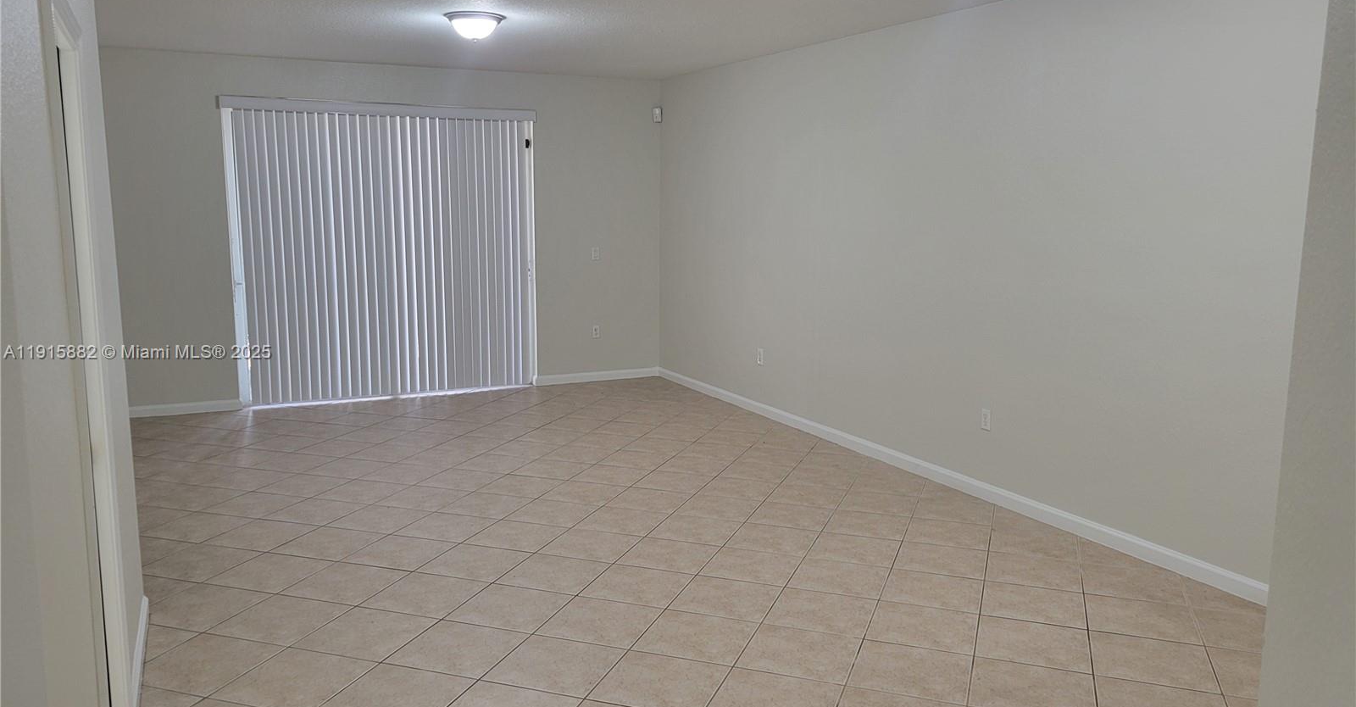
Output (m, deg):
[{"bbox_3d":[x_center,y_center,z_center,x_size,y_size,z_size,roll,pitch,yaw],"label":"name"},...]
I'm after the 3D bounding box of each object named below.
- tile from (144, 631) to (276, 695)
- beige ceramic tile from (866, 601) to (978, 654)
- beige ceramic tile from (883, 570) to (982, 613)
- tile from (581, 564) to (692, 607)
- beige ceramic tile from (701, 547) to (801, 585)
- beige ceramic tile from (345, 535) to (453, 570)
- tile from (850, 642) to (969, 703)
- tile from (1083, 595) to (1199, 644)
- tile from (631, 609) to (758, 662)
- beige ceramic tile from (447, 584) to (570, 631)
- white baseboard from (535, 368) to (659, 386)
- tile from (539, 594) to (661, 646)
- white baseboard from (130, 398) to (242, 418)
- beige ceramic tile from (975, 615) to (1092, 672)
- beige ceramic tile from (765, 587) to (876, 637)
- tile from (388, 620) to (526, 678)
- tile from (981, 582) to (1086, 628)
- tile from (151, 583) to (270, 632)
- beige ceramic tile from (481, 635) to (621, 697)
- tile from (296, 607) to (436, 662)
[{"bbox_3d":[-1.746,1.140,3.755,0.404,0.010,0.404,3,9,19],"label":"tile"},{"bbox_3d":[0.975,1.083,4.024,0.400,0.010,0.400,3,9,19],"label":"beige ceramic tile"},{"bbox_3d":[1.115,1.036,4.459,0.395,0.010,0.395,3,9,19],"label":"beige ceramic tile"},{"bbox_3d":[-0.171,1.032,4.525,0.405,0.010,0.405,3,9,19],"label":"tile"},{"bbox_3d":[0.350,0.998,4.775,0.405,0.010,0.405,3,9,19],"label":"beige ceramic tile"},{"bbox_3d":[-1.335,0.963,4.922,0.405,0.010,0.405,3,9,19],"label":"beige ceramic tile"},{"bbox_3d":[0.847,1.149,3.700,0.395,0.010,0.395,3,9,19],"label":"tile"},{"bbox_3d":[1.899,1.093,4.242,0.405,0.010,0.405,3,9,19],"label":"tile"},{"bbox_3d":[0.082,1.114,3.989,0.404,0.010,0.404,3,9,19],"label":"tile"},{"bbox_3d":[-0.698,1.065,4.277,0.405,0.010,0.405,3,9,19],"label":"beige ceramic tile"},{"bbox_3d":[-0.740,0.214,9.459,1.238,0.088,0.015,-4,10,-25],"label":"white baseboard"},{"bbox_3d":[-0.309,1.088,4.144,0.405,0.010,0.405,3,9,19],"label":"tile"},{"bbox_3d":[-3.869,0.423,8.015,0.861,0.083,0.014,-4,10,-26],"label":"white baseboard"},{"bbox_3d":[1.384,1.129,3.967,0.404,0.010,0.404,3,9,19],"label":"beige ceramic tile"},{"bbox_3d":[0.603,1.078,4.255,0.405,0.010,0.405,3,9,19],"label":"beige ceramic tile"},{"bbox_3d":[-0.829,1.122,3.893,0.405,0.010,0.405,3,9,19],"label":"tile"},{"bbox_3d":[1.512,1.069,4.375,0.405,0.010,0.405,3,9,19],"label":"tile"},{"bbox_3d":[-1.976,1.046,4.237,0.395,0.010,0.395,3,9,19],"label":"tile"},{"bbox_3d":[-0.439,1.137,3.720,0.395,0.010,0.395,3,9,19],"label":"beige ceramic tile"},{"bbox_3d":[-1.206,1.091,3.980,0.395,0.010,0.395,3,9,19],"label":"tile"}]

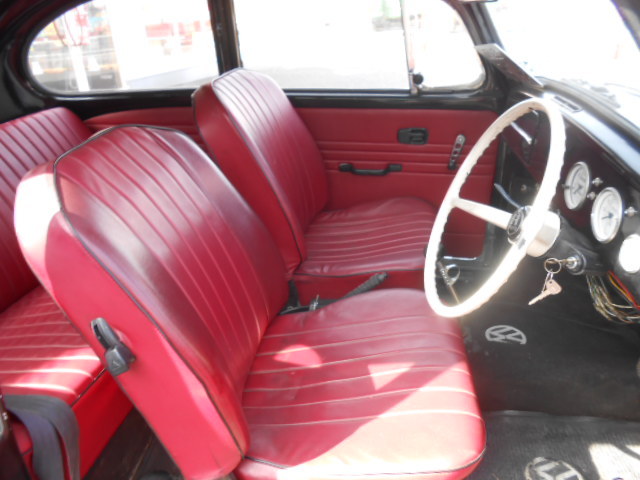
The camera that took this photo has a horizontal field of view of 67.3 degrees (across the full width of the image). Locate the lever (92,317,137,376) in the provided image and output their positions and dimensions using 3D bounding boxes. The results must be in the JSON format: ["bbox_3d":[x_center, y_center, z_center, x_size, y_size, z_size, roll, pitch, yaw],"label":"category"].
[{"bbox_3d":[-0.291,0.147,0.682,0.029,0.092,0.032,-12,26,14],"label":"lever"}]

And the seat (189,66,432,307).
[{"bbox_3d":[0.062,-0.183,1.490,0.690,0.675,0.510,3,28,6],"label":"seat"}]

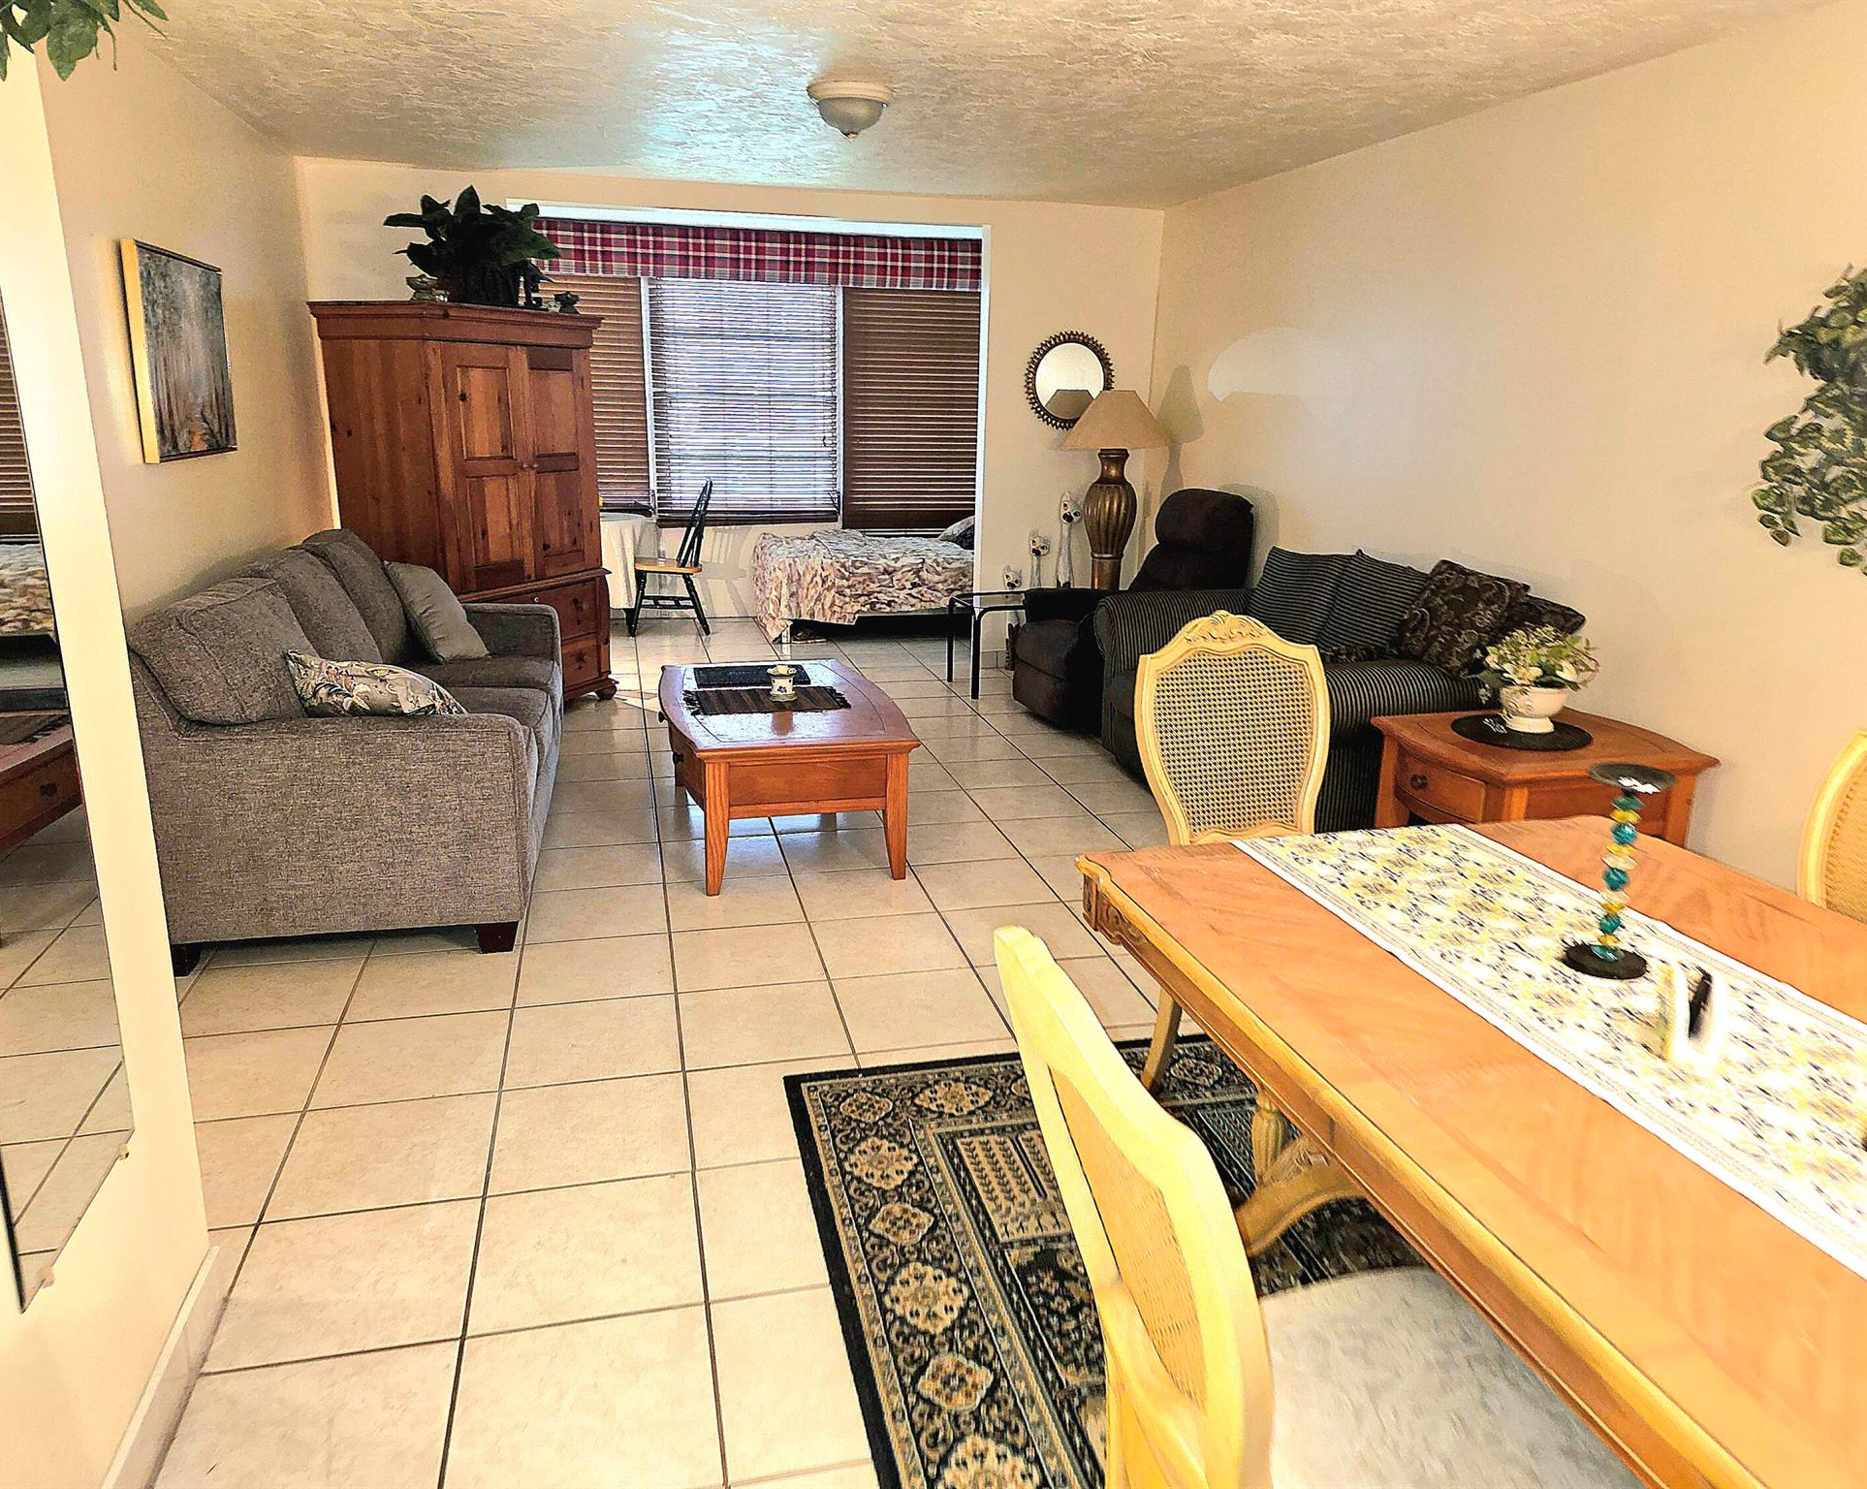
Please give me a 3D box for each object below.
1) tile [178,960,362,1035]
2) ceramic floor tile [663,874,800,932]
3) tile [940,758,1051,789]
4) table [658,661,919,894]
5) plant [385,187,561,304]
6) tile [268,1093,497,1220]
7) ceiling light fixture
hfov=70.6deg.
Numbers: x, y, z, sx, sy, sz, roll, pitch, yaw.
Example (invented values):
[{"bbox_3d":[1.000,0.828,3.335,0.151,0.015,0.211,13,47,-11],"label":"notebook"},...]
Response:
[{"bbox_3d":[-1.683,0.647,3.355,0.396,0.010,0.396,-3,16,-13],"label":"tile"},{"bbox_3d":[-0.614,0.494,4.073,0.398,0.010,0.398,-3,16,-13],"label":"ceramic floor tile"},{"bbox_3d":[0.265,0.125,5.478,0.398,0.010,0.398,-3,16,-13],"label":"tile"},{"bbox_3d":[-0.555,0.072,4.707,0.770,0.475,1.280,-3,16,-16],"label":"table"},{"bbox_3d":[-2.050,-2.171,5.868,0.680,0.510,0.580,-3,16,-13],"label":"plant"},{"bbox_3d":[-1.125,0.850,2.735,0.398,0.010,0.398,-3,16,-13],"label":"tile"},{"bbox_3d":[-0.266,-2.015,4.194,0.275,0.170,0.275,-3,16,-13],"label":"ceiling light fixture"}]

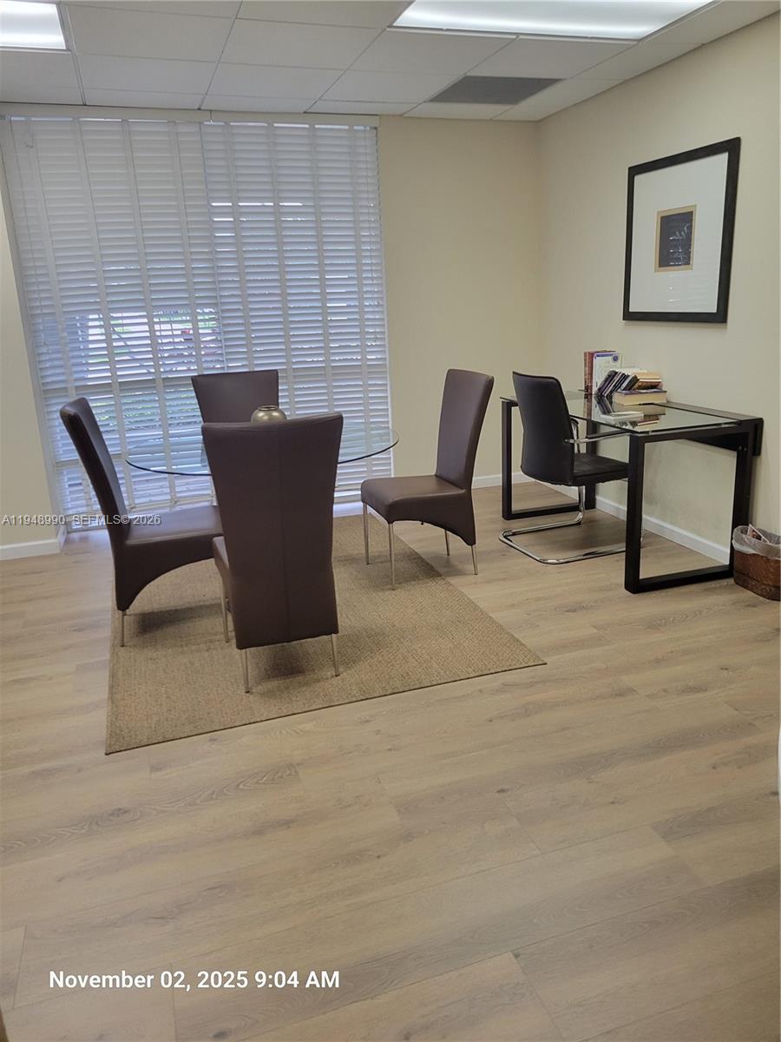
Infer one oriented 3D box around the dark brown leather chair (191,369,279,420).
[{"bbox_3d":[-0.740,-0.264,4.149,0.455,0.986,0.566,-7,17,-17],"label":"dark brown leather chair"}]

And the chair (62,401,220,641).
[{"bbox_3d":[-1.014,-0.020,3.335,0.566,0.986,0.455,-7,17,-17],"label":"chair"}]

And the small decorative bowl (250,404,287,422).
[{"bbox_3d":[-0.544,-0.429,3.543,0.167,0.162,0.167,-2,16,1],"label":"small decorative bowl"}]

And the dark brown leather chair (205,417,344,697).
[{"bbox_3d":[-0.440,0.075,2.923,0.455,0.986,0.576,-7,17,-17],"label":"dark brown leather chair"}]

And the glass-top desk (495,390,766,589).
[{"bbox_3d":[1.194,-0.240,4.234,0.667,0.747,1.424,-7,17,-17],"label":"glass-top desk"}]

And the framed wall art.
[{"bbox_3d":[1.449,-1.428,3.975,0.030,0.804,0.842,-7,17,-17],"label":"framed wall art"}]

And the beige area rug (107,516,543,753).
[{"bbox_3d":[-0.509,0.342,3.771,1.576,0.012,2.323,-7,17,-17],"label":"beige area rug"}]

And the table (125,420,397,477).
[{"bbox_3d":[-0.554,0.001,3.668,1.227,0.727,1.227,-7,17,-17],"label":"table"}]

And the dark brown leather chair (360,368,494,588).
[{"bbox_3d":[0.172,-0.229,3.901,0.566,0.986,0.455,-7,17,-17],"label":"dark brown leather chair"}]

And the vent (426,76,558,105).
[{"bbox_3d":[0.573,-2.402,4.354,0.586,0.025,0.586,-7,17,-17],"label":"vent"}]

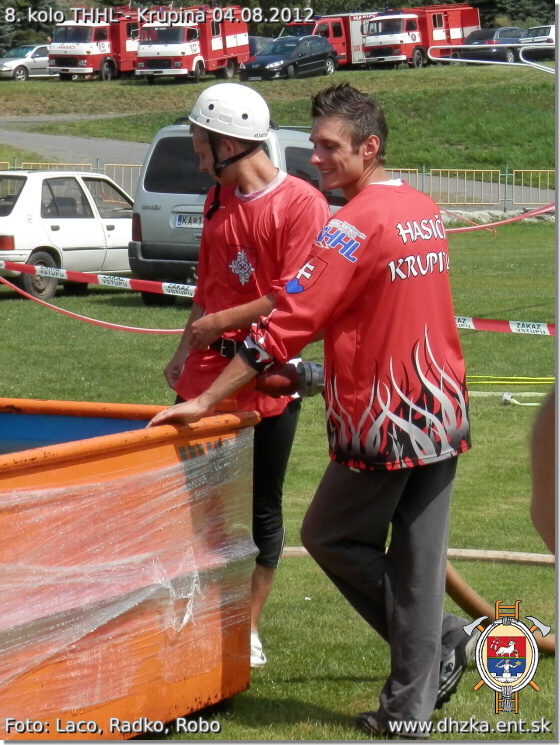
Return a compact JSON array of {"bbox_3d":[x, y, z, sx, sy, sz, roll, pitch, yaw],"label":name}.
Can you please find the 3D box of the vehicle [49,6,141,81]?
[{"bbox_3d":[-6.261,-12.566,60.126,2.080,2.720,6.000,6,14,26],"label":"vehicle"}]

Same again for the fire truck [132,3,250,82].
[{"bbox_3d":[-3.331,-12.382,59.450,2.100,2.620,6.000,3,15,20],"label":"fire truck"}]

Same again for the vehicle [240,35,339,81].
[{"bbox_3d":[0.354,-11.531,57.645,1.820,1.490,4.760,8,14,31],"label":"vehicle"}]

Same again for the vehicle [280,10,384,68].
[{"bbox_3d":[2.122,-14.024,66.680,2.100,2.550,6.000,8,15,33],"label":"vehicle"}]

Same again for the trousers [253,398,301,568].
[{"bbox_3d":[-0.113,0.285,4.961,0.390,0.650,0.300,5,9,30],"label":"trousers"}]

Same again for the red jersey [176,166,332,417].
[{"bbox_3d":[-0.079,-0.239,4.694,0.490,0.710,0.330,7,10,36],"label":"red jersey"}]

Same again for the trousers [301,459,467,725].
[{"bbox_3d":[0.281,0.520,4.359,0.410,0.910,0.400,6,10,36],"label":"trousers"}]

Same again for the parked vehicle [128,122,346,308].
[{"bbox_3d":[0.070,-1.700,16.620,1.730,1.810,4.120,5,9,24],"label":"parked vehicle"}]

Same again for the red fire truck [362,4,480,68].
[{"bbox_3d":[6.088,-14.555,68.470,2.100,2.550,6.000,3,14,36],"label":"red fire truck"}]

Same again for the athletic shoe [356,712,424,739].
[{"bbox_3d":[0.328,0.949,4.315,0.285,0.105,0.107,8,11,40],"label":"athletic shoe"}]

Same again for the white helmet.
[{"bbox_3d":[-0.146,-0.788,4.740,0.250,0.152,0.212,16,16,0],"label":"white helmet"}]

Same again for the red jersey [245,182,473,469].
[{"bbox_3d":[0.223,-0.137,4.293,0.500,0.740,0.500,9,11,42],"label":"red jersey"}]

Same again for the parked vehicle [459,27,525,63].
[{"bbox_3d":[9.537,-13.792,66.204,1.760,1.470,4.600,9,15,35],"label":"parked vehicle"}]

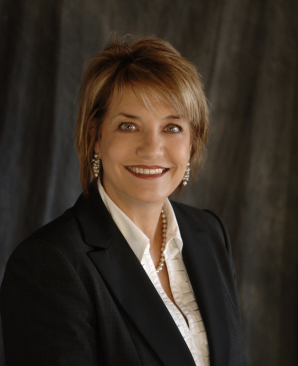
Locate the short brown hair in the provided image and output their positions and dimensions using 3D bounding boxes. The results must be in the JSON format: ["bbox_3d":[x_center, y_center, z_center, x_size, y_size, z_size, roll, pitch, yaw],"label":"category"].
[{"bbox_3d":[-0.011,-0.107,1.580,0.203,0.238,0.220,2,1,-12],"label":"short brown hair"}]

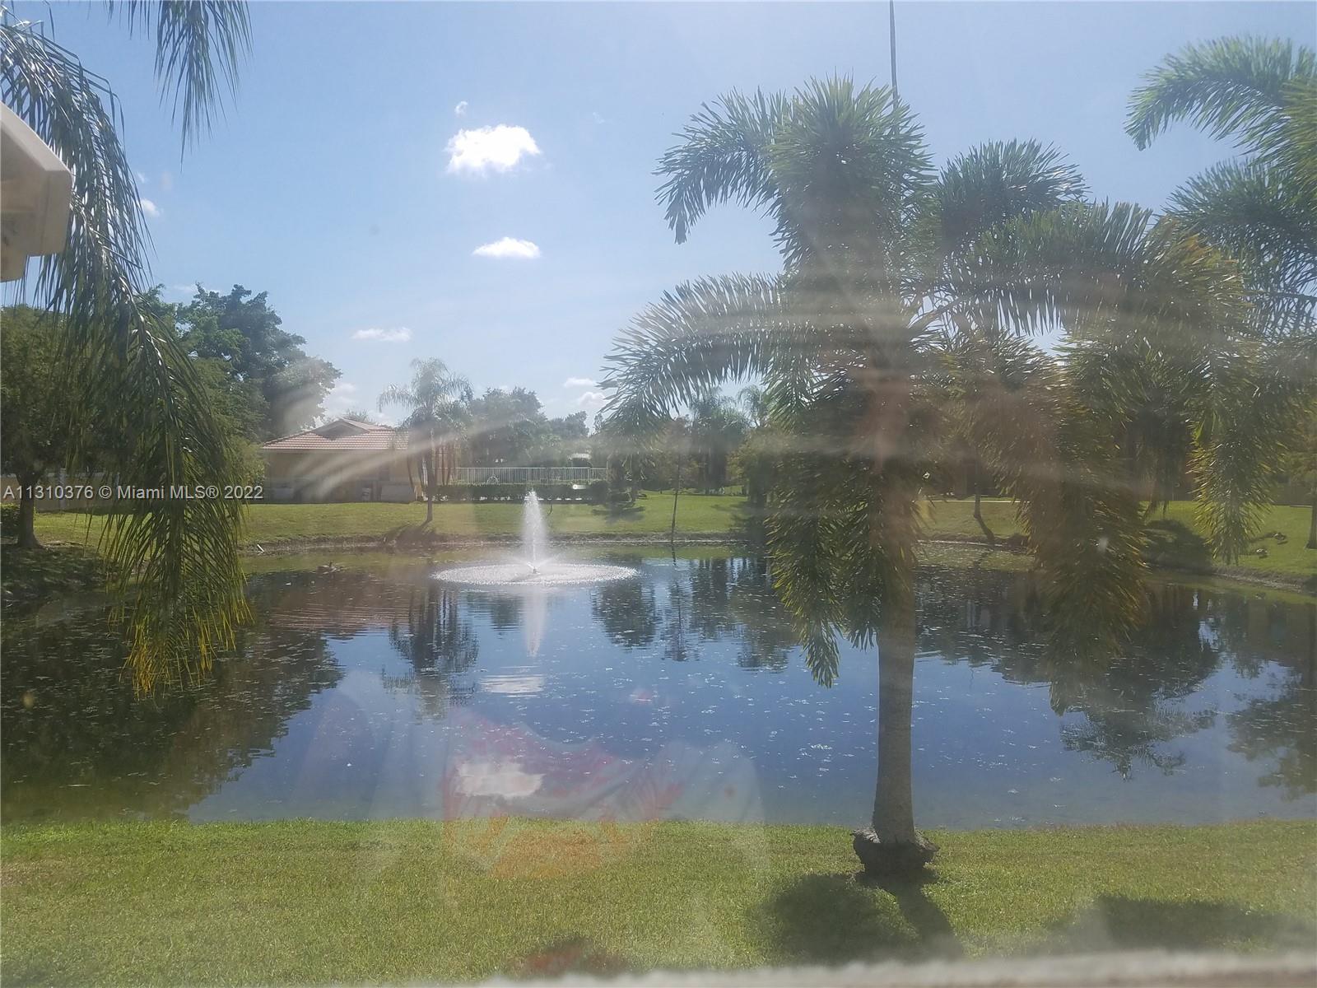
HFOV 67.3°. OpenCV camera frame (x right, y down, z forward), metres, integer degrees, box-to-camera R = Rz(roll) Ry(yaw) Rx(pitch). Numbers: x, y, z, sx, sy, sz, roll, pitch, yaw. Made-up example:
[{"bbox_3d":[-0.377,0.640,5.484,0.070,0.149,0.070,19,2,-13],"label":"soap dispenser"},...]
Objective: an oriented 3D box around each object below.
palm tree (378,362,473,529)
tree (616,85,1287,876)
[{"bbox_3d":[-10.437,-2.467,44.897,4.250,7.370,4.250,0,2,0],"label":"palm tree"},{"bbox_3d":[1.849,-0.090,6.801,4.500,5.440,4.300,0,2,0],"label":"tree"}]

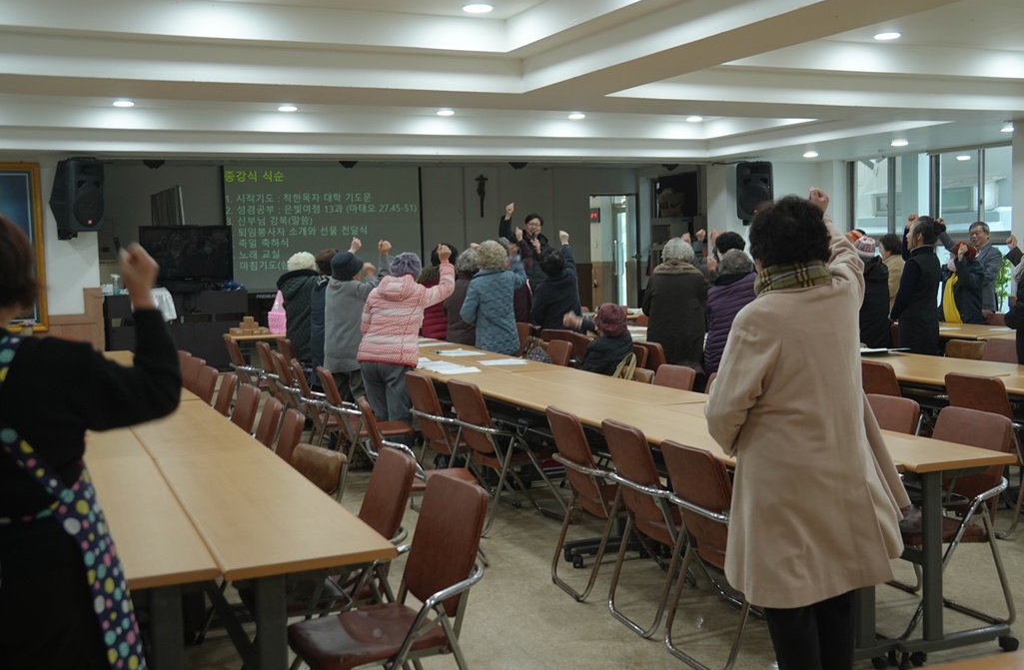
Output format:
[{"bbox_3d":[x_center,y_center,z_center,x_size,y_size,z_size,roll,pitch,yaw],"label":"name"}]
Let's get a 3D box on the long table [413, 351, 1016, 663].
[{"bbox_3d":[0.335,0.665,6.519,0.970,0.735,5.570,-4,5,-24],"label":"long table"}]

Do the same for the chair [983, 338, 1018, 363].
[{"bbox_3d":[3.257,0.448,7.759,0.570,0.800,0.490,-3,4,-23],"label":"chair"}]

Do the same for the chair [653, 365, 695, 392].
[{"bbox_3d":[0.765,0.609,6.470,0.560,0.820,0.450,-3,5,-22],"label":"chair"}]

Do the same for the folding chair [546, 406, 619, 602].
[{"bbox_3d":[0.500,0.716,4.924,0.570,0.800,0.490,-3,4,-23],"label":"folding chair"}]

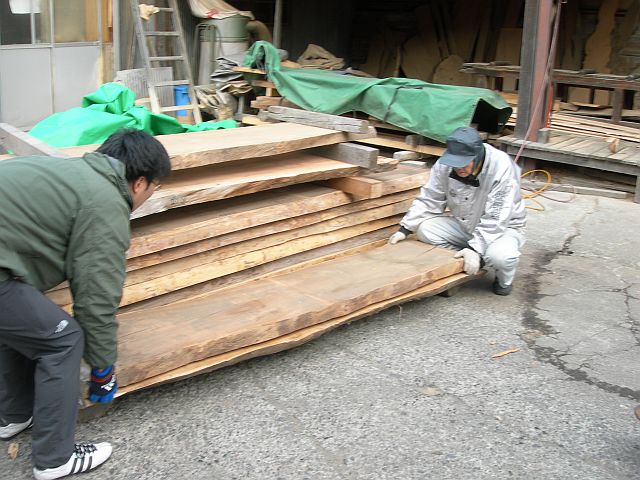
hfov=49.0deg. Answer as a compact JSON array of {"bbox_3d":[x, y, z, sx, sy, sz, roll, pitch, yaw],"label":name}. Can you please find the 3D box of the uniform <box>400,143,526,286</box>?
[{"bbox_3d":[0.903,-0.186,4.420,0.660,0.800,0.600,15,22,40],"label":"uniform"}]

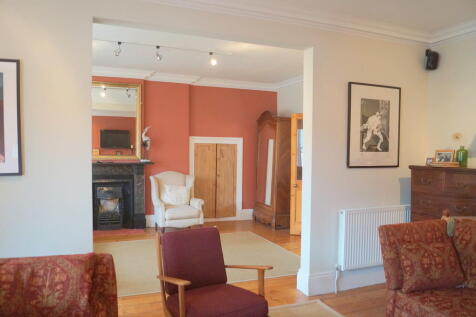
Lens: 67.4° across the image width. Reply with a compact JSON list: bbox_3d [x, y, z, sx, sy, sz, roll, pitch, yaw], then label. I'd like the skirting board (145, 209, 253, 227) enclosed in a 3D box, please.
[{"bbox_3d":[-0.673,1.103,6.584,2.103,0.210,0.040,0,2,-20],"label":"skirting board"}]

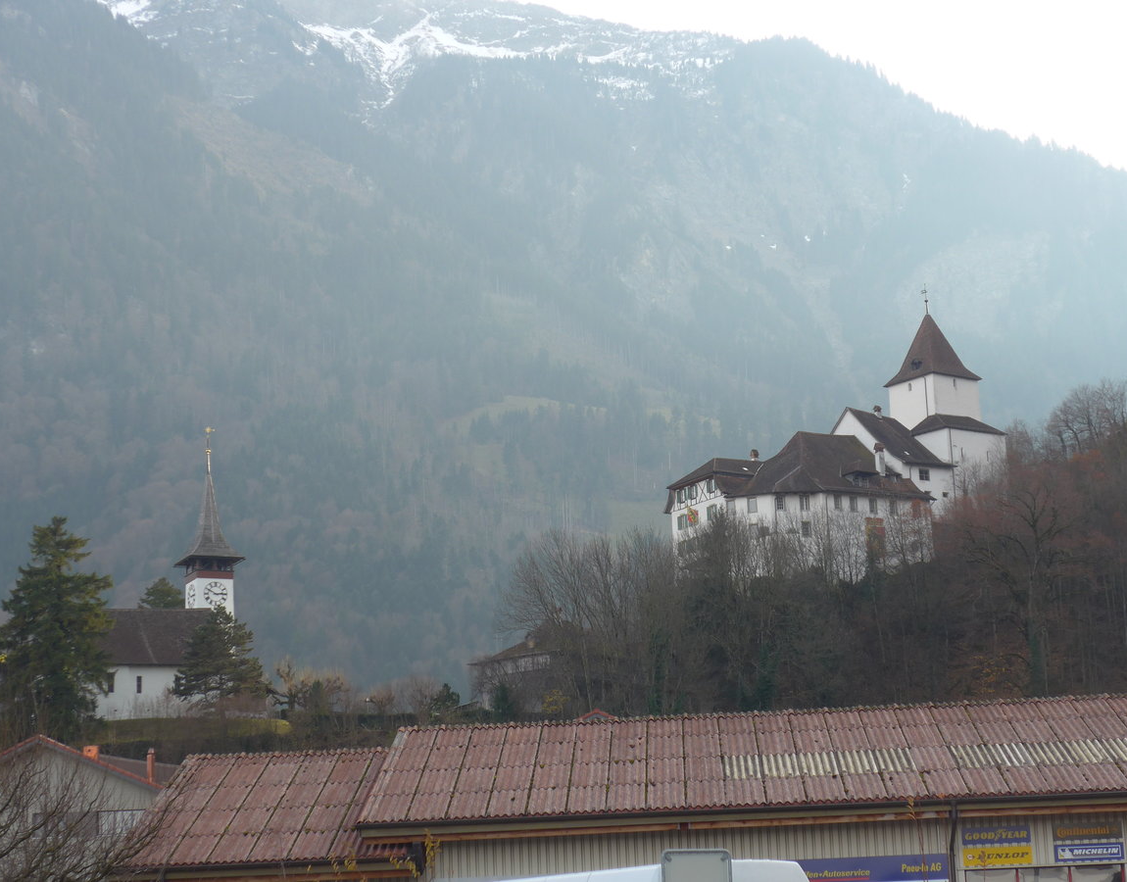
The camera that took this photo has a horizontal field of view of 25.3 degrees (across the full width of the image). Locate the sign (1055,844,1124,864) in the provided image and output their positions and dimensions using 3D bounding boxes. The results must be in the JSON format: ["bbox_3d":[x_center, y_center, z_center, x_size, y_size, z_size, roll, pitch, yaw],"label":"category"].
[{"bbox_3d":[11.494,8.988,54.900,1.510,0.380,0.030,-3,-11,7],"label":"sign"}]

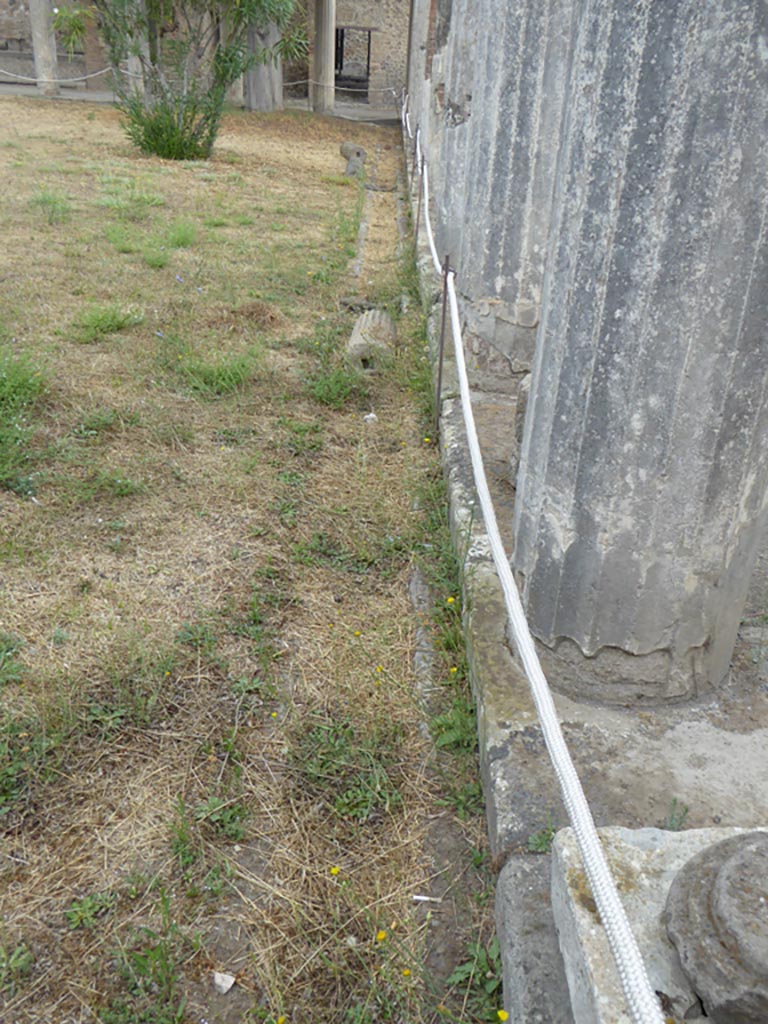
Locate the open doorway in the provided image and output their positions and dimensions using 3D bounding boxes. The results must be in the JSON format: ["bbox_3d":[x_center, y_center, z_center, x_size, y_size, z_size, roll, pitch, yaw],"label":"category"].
[{"bbox_3d":[-0.855,-12.674,26.075,1.123,1.899,0.350,5,27,5],"label":"open doorway"}]

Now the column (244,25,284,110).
[{"bbox_3d":[-2.716,-10.396,21.465,0.813,1.862,0.772,5,27,5],"label":"column"}]

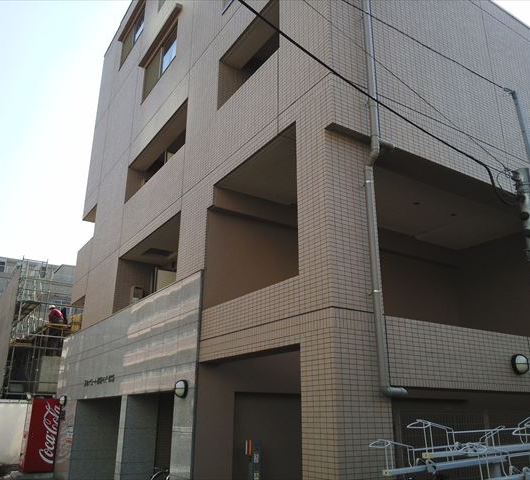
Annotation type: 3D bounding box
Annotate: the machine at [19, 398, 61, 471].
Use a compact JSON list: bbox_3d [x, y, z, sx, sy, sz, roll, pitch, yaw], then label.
[{"bbox_3d":[-6.209,5.350,13.770,0.720,1.830,1.020,12,-22,-31],"label":"machine"}]

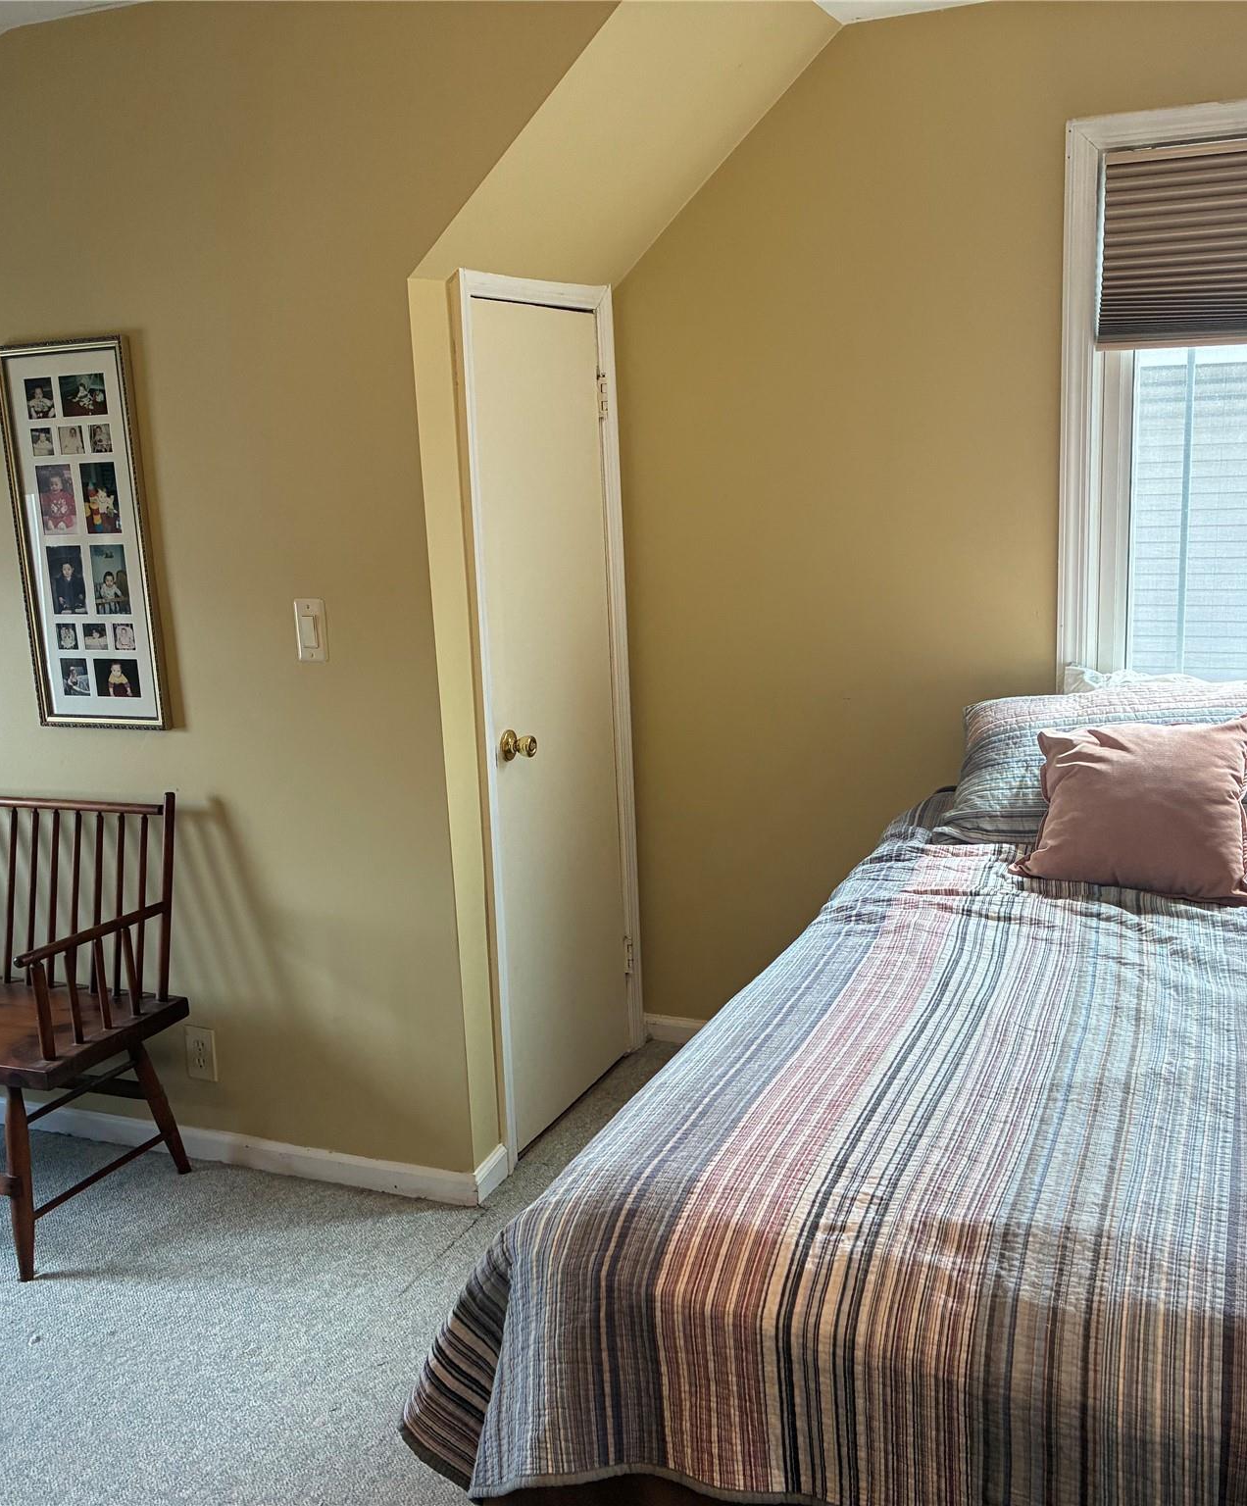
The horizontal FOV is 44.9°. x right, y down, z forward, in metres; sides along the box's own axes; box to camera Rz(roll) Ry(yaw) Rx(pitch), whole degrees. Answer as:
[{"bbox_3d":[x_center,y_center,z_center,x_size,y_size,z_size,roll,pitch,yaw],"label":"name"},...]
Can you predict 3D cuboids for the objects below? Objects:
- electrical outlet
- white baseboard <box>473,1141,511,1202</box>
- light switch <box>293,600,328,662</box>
[{"bbox_3d":[-0.933,0.666,3.336,0.077,0.122,0.011,3,13,22],"label":"electrical outlet"},{"bbox_3d":[-0.285,0.890,3.190,0.014,0.080,0.140,3,13,22],"label":"white baseboard"},{"bbox_3d":[-0.619,-0.244,2.990,0.074,0.123,0.012,3,13,22],"label":"light switch"}]

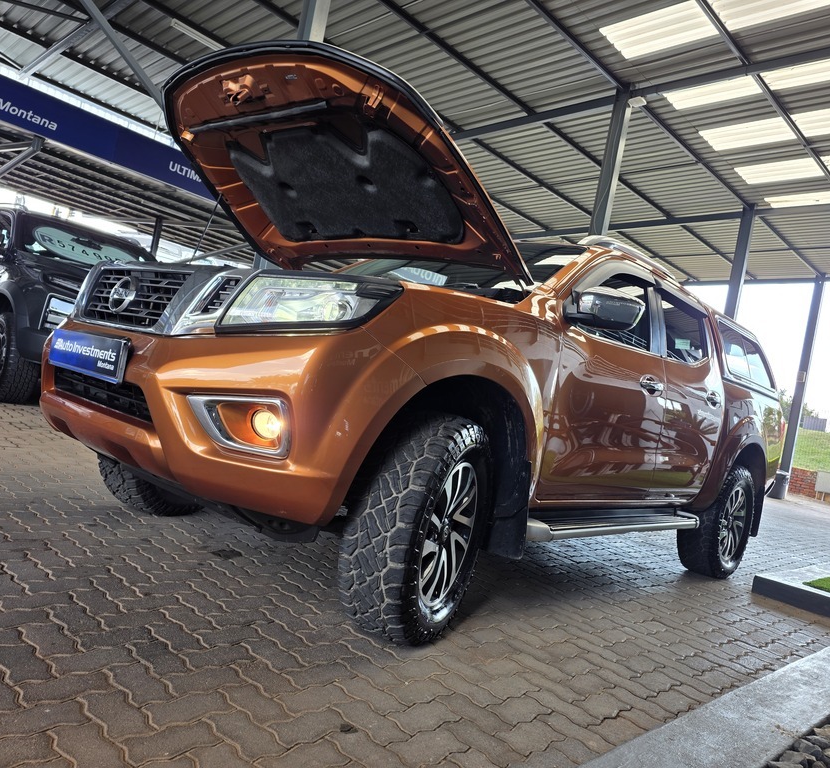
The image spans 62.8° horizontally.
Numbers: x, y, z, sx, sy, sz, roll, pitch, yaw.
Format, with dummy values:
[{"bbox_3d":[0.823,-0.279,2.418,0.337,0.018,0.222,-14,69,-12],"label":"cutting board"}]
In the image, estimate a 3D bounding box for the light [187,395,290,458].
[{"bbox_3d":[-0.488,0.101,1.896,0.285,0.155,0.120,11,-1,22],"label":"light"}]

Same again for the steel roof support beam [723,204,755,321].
[{"bbox_3d":[5.776,-0.663,12.763,0.185,5.490,0.185,10,-1,45],"label":"steel roof support beam"}]

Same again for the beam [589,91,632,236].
[{"bbox_3d":[2.398,-1.361,9.364,0.185,5.490,0.185,10,-1,45],"label":"beam"}]

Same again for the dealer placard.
[{"bbox_3d":[-1.083,-0.101,2.244,0.545,0.135,0.030,10,-1,42],"label":"dealer placard"}]

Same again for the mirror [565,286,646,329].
[{"bbox_3d":[0.782,-0.307,2.787,0.255,0.185,0.190,10,-1,42],"label":"mirror"}]

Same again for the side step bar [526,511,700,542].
[{"bbox_3d":[1.002,0.695,3.384,0.180,0.100,1.880,10,-1,42],"label":"side step bar"}]

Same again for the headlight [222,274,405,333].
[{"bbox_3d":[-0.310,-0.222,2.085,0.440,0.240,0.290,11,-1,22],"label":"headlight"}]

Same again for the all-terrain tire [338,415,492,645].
[{"bbox_3d":[0.024,0.483,2.348,0.265,0.765,0.770,11,-1,22],"label":"all-terrain tire"}]

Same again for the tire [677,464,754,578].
[{"bbox_3d":[2.077,0.928,4.679,0.265,0.765,0.770,10,-1,42],"label":"tire"}]

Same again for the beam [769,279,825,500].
[{"bbox_3d":[9.405,0.090,16.610,0.185,5.490,0.185,10,-1,45],"label":"beam"}]

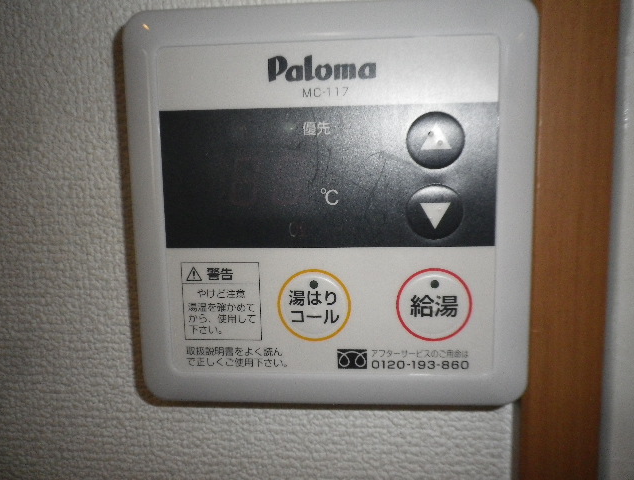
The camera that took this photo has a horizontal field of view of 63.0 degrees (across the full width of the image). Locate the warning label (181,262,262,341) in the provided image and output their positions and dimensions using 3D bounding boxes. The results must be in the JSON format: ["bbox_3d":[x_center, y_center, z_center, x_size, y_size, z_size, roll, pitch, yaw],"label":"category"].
[{"bbox_3d":[-0.029,0.019,0.158,0.024,0.024,0.001,0,7,5],"label":"warning label"}]

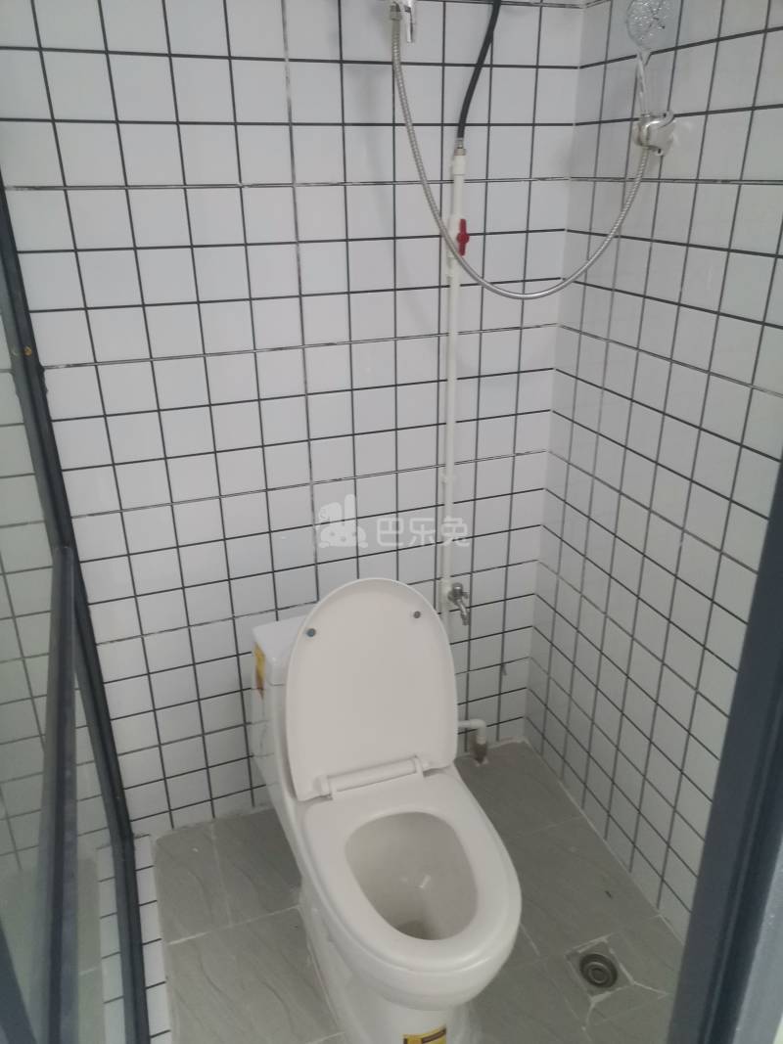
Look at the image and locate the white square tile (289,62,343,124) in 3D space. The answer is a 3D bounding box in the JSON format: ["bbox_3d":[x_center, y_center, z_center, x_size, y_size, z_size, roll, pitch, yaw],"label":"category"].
[{"bbox_3d":[-0.138,-0.780,1.427,0.097,0.097,0.010,-9,26,-18],"label":"white square tile"}]

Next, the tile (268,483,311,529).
[{"bbox_3d":[-0.223,-0.032,1.726,0.096,0.096,0.010,-9,26,-18],"label":"tile"}]

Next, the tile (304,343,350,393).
[{"bbox_3d":[-0.133,-0.322,1.637,0.097,0.097,0.010,-9,26,-18],"label":"tile"}]

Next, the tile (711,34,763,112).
[{"bbox_3d":[0.537,-0.692,1.212,0.010,0.097,0.097,-9,26,-18],"label":"tile"}]

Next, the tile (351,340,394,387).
[{"bbox_3d":[-0.037,-0.335,1.661,0.096,0.096,0.010,-9,26,-18],"label":"tile"}]

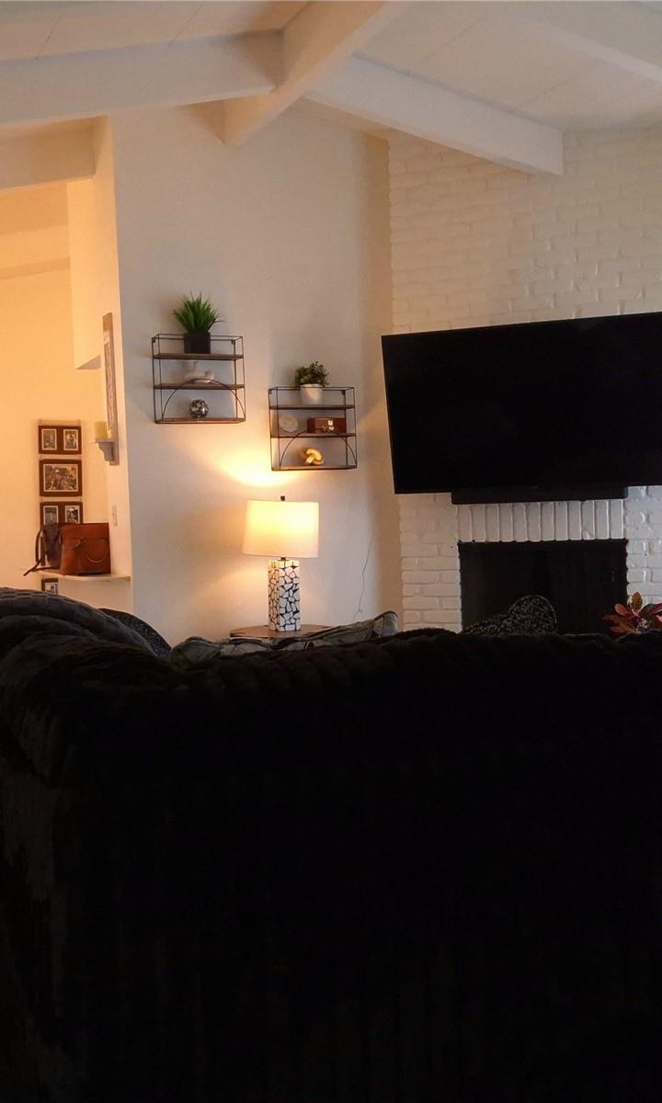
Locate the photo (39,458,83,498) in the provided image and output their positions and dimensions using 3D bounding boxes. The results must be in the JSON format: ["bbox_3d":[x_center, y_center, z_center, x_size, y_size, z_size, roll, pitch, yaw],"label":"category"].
[{"bbox_3d":[-1.947,-0.528,8.603,0.305,0.266,0.025,-3,3,-24],"label":"photo"}]

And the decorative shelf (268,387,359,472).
[{"bbox_3d":[-0.090,-0.628,6.100,0.430,0.415,0.130,-3,3,-24],"label":"decorative shelf"}]

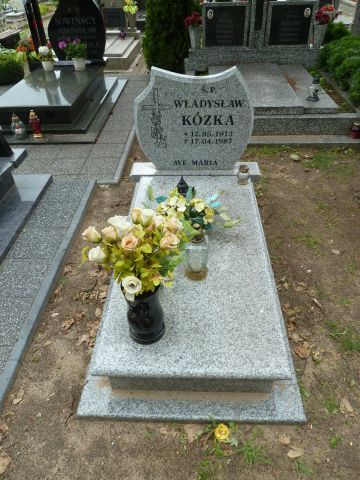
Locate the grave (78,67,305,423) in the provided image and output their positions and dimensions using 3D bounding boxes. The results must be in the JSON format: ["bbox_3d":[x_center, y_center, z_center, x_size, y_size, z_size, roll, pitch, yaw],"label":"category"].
[{"bbox_3d":[0.066,-0.190,1.762,0.920,0.900,1.770,0,41,3],"label":"grave"}]

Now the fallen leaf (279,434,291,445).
[{"bbox_3d":[0.402,0.765,1.330,0.045,0.018,0.040,0,41,3],"label":"fallen leaf"}]

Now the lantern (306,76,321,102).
[{"bbox_3d":[1.214,-1.377,3.157,0.100,0.200,0.100,0,41,3],"label":"lantern"}]

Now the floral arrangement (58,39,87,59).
[{"bbox_3d":[-1.243,-2.215,4.010,0.310,0.190,0.250,0,41,3],"label":"floral arrangement"}]

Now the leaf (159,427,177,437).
[{"bbox_3d":[-0.049,0.753,1.364,0.070,0.018,0.036,0,41,3],"label":"leaf"}]

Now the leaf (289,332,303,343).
[{"bbox_3d":[0.557,0.470,1.666,0.062,0.020,0.052,0,41,3],"label":"leaf"}]

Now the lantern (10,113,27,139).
[{"bbox_3d":[-1.581,-1.099,3.323,0.115,0.230,0.115,0,41,3],"label":"lantern"}]

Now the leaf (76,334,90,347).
[{"bbox_3d":[-0.470,0.490,1.690,0.050,0.020,0.075,24,47,27],"label":"leaf"}]

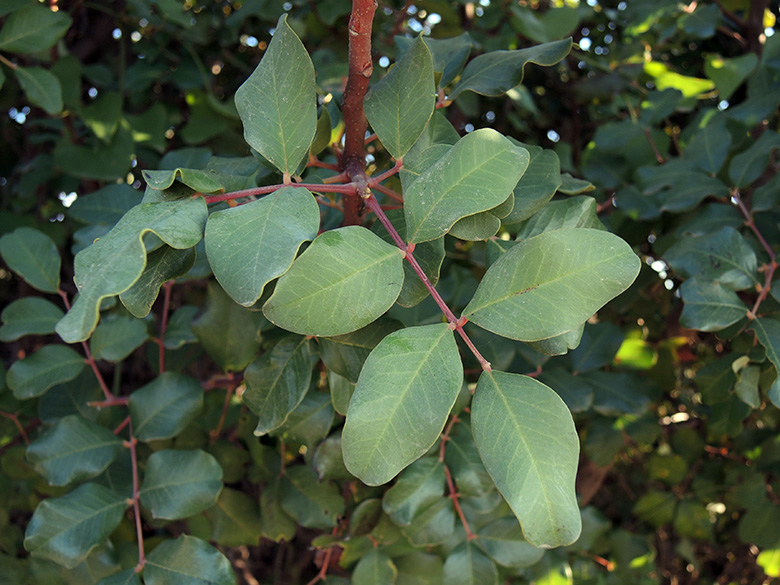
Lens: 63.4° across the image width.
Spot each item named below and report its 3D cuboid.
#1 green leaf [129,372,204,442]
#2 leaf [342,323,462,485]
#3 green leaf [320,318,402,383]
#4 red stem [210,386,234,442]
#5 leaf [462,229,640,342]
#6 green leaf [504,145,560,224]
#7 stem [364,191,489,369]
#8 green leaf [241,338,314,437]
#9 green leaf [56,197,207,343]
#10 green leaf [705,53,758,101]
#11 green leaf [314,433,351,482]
[{"bbox_3d":[-0.148,0.077,0.418,0.060,0.041,0.014,-39,-5,5],"label":"green leaf"},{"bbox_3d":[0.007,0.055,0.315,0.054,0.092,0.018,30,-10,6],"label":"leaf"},{"bbox_3d":[-0.013,0.027,0.311,0.045,0.040,0.012,12,-31,1],"label":"green leaf"},{"bbox_3d":[-0.143,0.104,0.540,0.006,0.050,0.007,19,0,0],"label":"red stem"},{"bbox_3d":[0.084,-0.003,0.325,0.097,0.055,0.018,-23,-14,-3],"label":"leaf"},{"bbox_3d":[0.061,-0.052,0.309,0.061,0.036,0.013,-45,-10,-19],"label":"green leaf"},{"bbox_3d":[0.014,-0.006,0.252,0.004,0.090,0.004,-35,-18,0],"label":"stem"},{"bbox_3d":[-0.065,0.052,0.360,0.037,0.062,0.012,26,-9,0],"label":"green leaf"},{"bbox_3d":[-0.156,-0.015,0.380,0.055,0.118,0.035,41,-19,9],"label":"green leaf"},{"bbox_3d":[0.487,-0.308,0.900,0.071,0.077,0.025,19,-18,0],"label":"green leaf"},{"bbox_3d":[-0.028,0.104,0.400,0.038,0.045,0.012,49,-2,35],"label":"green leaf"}]

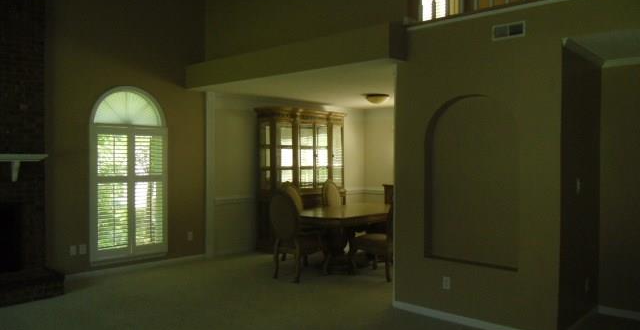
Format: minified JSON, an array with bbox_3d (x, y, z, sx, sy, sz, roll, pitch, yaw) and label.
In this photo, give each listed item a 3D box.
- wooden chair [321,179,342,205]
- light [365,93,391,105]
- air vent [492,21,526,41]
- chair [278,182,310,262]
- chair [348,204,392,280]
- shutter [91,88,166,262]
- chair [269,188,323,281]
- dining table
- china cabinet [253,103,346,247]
[{"bbox_3d":[0.392,0.825,7.899,0.670,1.110,0.520,1,1,42],"label":"wooden chair"},{"bbox_3d":[0.859,-0.975,7.446,0.350,0.140,0.350,1,1,0],"label":"light"},{"bbox_3d":[1.585,-1.137,4.230,0.280,0.130,0.020,1,1,42],"label":"air vent"},{"bbox_3d":[-0.232,0.830,7.182,0.670,1.110,0.520,1,1,42],"label":"chair"},{"bbox_3d":[0.788,0.851,6.343,0.680,1.110,0.520,1,1,42],"label":"chair"},{"bbox_3d":[-2.450,0.119,6.460,0.080,2.230,1.030,1,1,42],"label":"shutter"},{"bbox_3d":[-0.228,0.849,6.215,0.520,1.100,0.680,1,1,42],"label":"chair"},{"bbox_3d":[0.471,1.015,6.946,1.150,0.760,2.100,1,1,42],"label":"dining table"},{"bbox_3d":[-0.308,0.246,8.437,0.450,2.240,1.680,1,1,42],"label":"china cabinet"}]

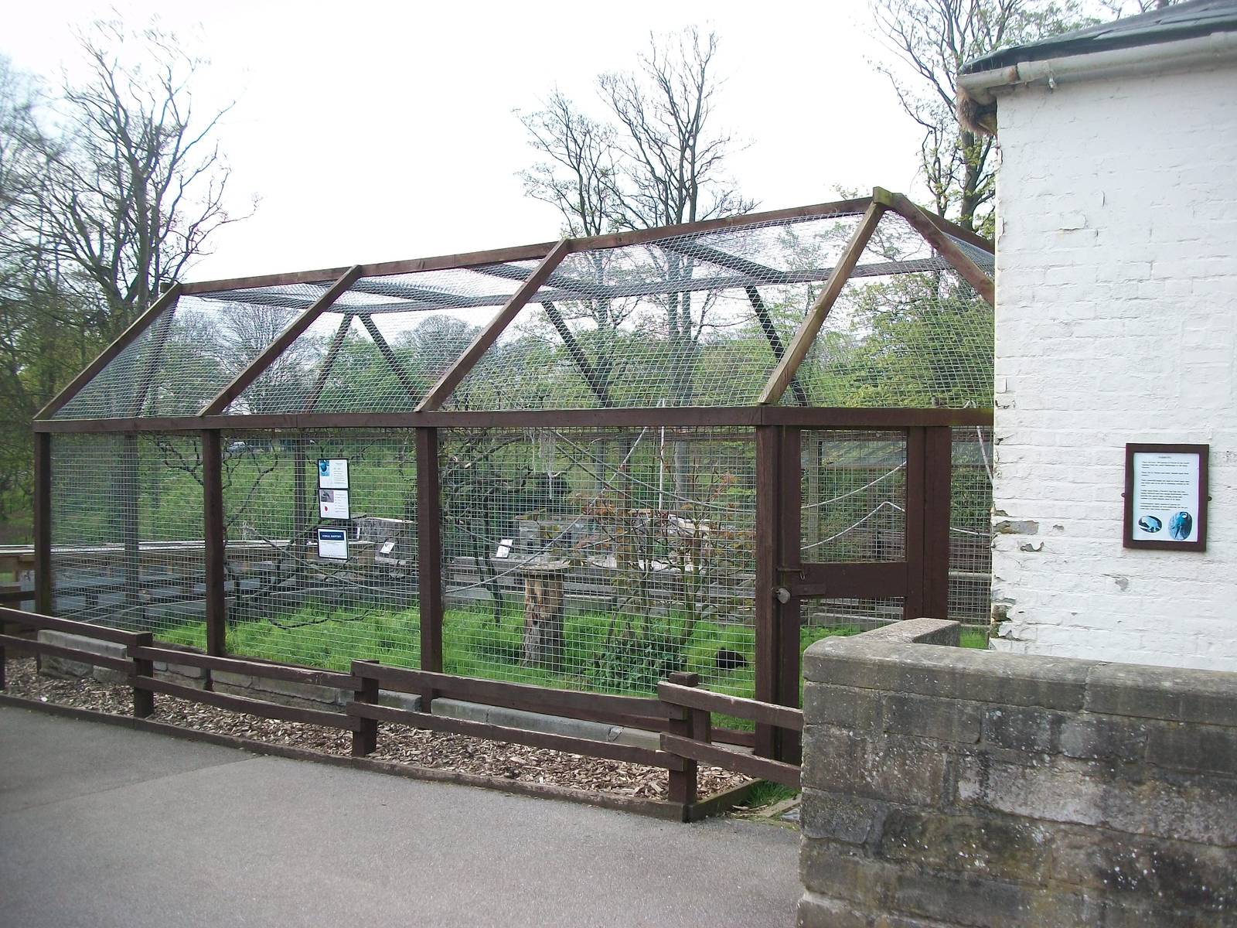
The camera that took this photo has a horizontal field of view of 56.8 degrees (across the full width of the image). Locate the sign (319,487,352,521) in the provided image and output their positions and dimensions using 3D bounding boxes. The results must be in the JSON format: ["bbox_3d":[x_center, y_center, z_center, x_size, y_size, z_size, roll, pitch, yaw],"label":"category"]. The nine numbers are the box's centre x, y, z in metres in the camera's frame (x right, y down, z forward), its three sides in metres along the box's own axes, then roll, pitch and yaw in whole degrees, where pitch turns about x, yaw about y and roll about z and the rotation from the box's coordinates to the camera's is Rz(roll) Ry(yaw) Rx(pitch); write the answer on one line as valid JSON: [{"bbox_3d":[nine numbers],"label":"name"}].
[{"bbox_3d":[-2.004,0.286,8.080,0.320,0.225,0.020,1,3,34],"label":"sign"}]

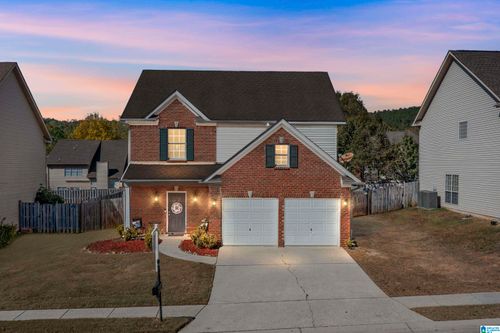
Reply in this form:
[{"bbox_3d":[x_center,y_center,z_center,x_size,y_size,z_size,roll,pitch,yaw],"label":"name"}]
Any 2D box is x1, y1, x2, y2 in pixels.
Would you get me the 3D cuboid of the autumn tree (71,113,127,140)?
[{"bbox_3d":[-26.154,-2.099,68.000,10.000,13.500,10.000,0,0,-1],"label":"autumn tree"}]

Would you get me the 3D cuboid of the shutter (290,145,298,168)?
[{"bbox_3d":[1.966,-0.436,17.100,0.360,1.020,0.050,0,0,-1],"label":"shutter"}]

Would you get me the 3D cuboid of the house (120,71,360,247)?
[{"bbox_3d":[-0.670,-1.020,21.900,11.000,9.150,10.200,0,0,-1],"label":"house"}]

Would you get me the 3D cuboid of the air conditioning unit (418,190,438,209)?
[{"bbox_3d":[11.461,2.161,25.000,0.830,1.000,0.830,0,0,-1],"label":"air conditioning unit"}]

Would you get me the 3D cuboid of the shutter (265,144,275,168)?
[{"bbox_3d":[0.905,-0.439,17.070,0.360,1.020,0.050,0,0,-1],"label":"shutter"}]

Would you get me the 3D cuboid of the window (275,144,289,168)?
[{"bbox_3d":[1.436,-0.460,17.180,0.660,0.980,0.100,0,0,-1],"label":"window"}]

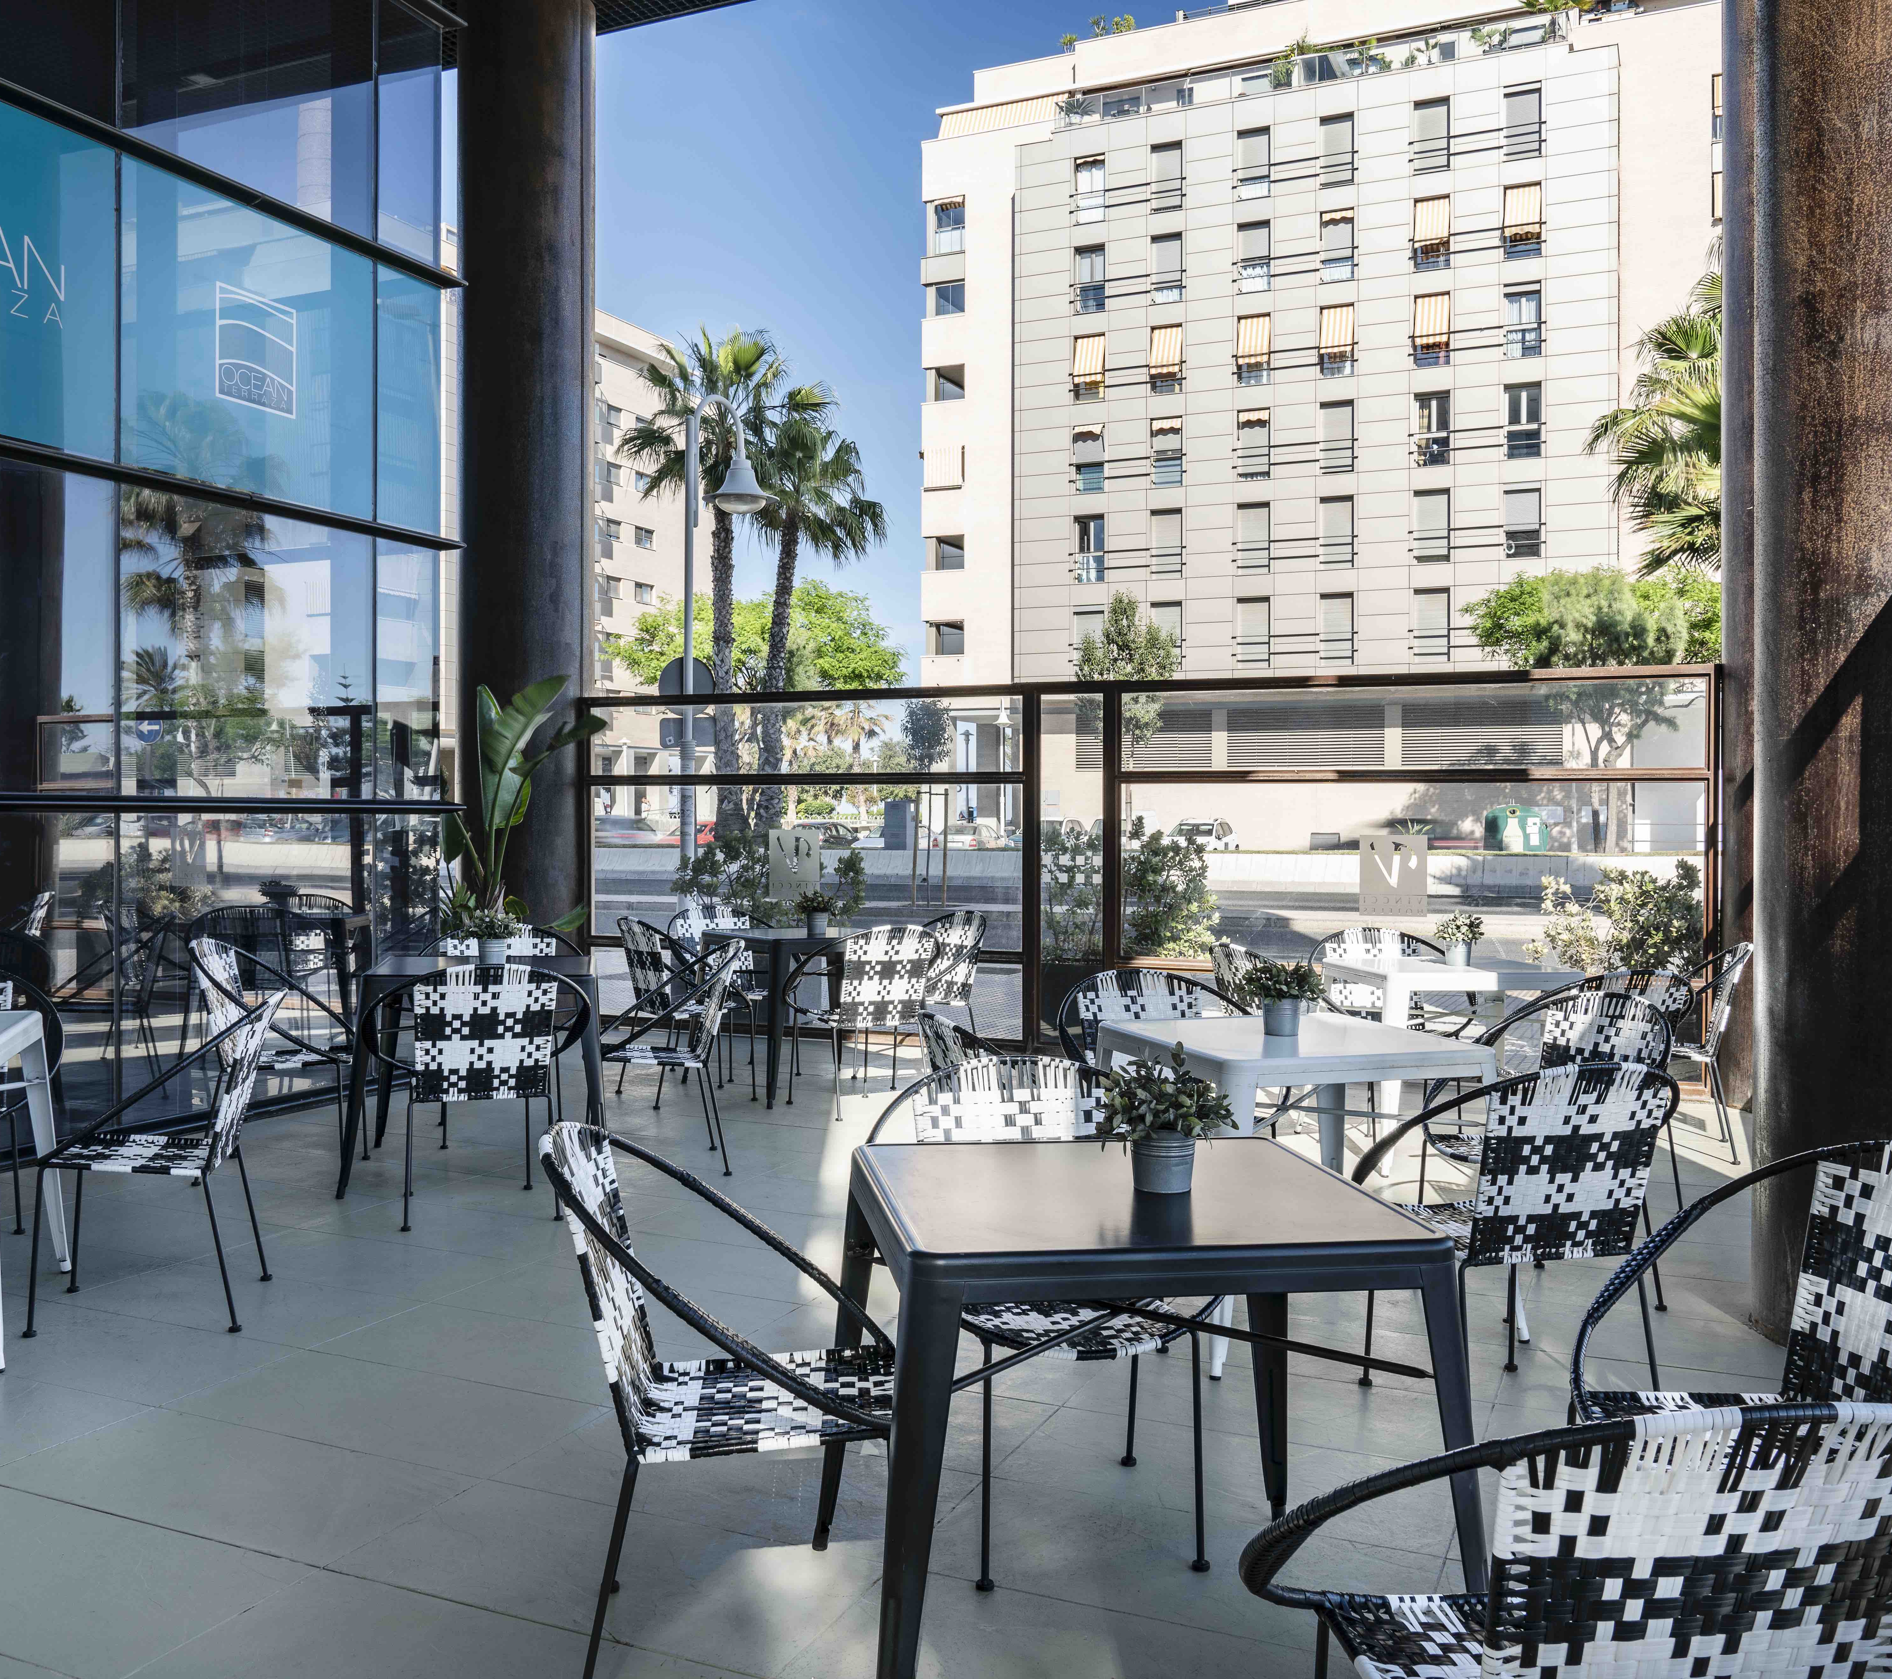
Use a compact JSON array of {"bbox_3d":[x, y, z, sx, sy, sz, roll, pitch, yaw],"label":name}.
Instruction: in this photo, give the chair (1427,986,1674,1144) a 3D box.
[{"bbox_3d":[1.714,0.866,4.870,0.690,0.888,0.782,0,1,-25],"label":"chair"}]

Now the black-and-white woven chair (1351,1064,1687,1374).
[{"bbox_3d":[1.304,0.890,3.828,0.742,0.858,0.601,0,1,-18],"label":"black-and-white woven chair"}]

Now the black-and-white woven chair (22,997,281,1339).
[{"bbox_3d":[-2.158,0.855,4.637,0.650,0.865,0.765,0,1,-13],"label":"black-and-white woven chair"}]

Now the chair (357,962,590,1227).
[{"bbox_3d":[-1.631,0.839,5.846,0.782,0.888,0.690,0,1,-20],"label":"chair"}]

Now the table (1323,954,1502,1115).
[{"bbox_3d":[2.044,0.900,6.907,0.842,0.766,0.842,0,1,-9],"label":"table"}]

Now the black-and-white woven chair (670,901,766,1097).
[{"bbox_3d":[-1.097,0.798,8.921,0.782,0.888,0.690,0,1,-39],"label":"black-and-white woven chair"}]

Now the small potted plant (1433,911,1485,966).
[{"bbox_3d":[2.091,0.402,6.841,0.210,0.210,0.210,0,1,0],"label":"small potted plant"}]

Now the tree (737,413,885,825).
[{"bbox_3d":[-3.000,-4.985,38.500,3.248,10.286,3.248,0,1,0],"label":"tree"}]

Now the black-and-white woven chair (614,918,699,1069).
[{"bbox_3d":[-1.271,0.809,8.094,0.650,0.865,0.765,0,1,-31],"label":"black-and-white woven chair"}]

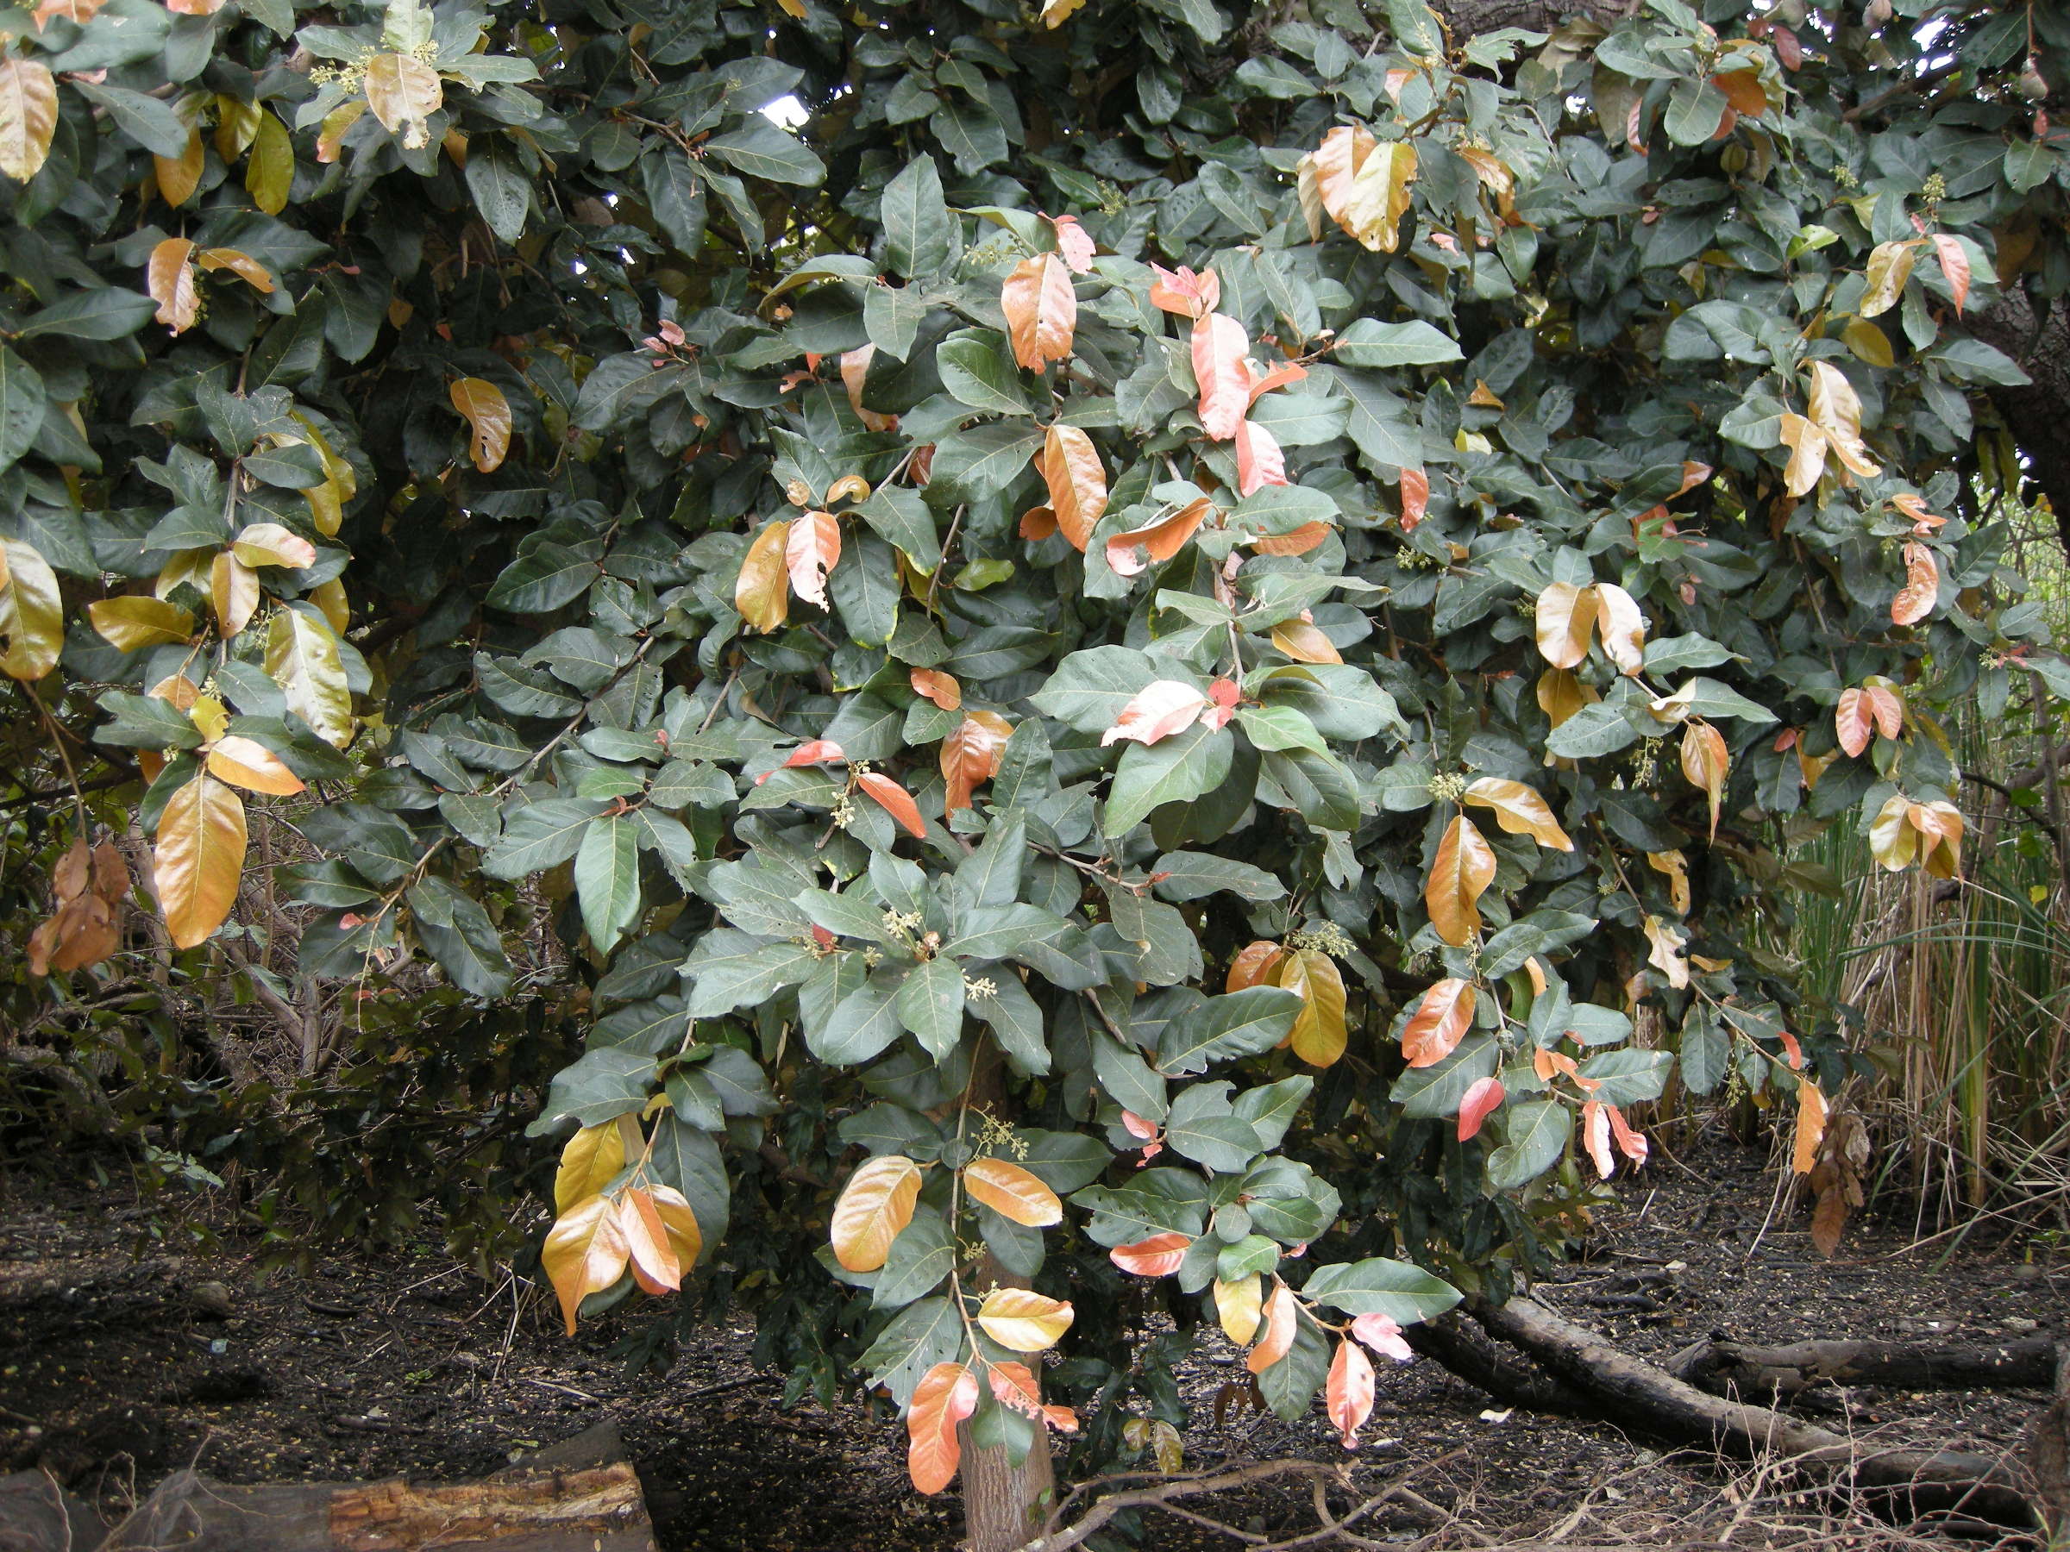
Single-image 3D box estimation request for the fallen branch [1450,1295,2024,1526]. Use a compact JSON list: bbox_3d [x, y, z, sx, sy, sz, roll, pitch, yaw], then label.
[{"bbox_3d":[1.188,1.098,3.623,1.009,0.180,0.199,5,7,43],"label":"fallen branch"}]

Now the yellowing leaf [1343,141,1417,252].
[{"bbox_3d":[0.494,-0.832,3.000,0.096,0.177,0.045,15,-7,11],"label":"yellowing leaf"}]

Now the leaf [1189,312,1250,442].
[{"bbox_3d":[0.229,-0.495,2.600,0.064,0.161,0.040,-8,-8,6],"label":"leaf"}]

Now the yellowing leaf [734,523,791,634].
[{"bbox_3d":[-0.350,-0.257,2.700,0.058,0.147,0.040,11,-12,12],"label":"yellowing leaf"}]

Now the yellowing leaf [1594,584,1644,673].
[{"bbox_3d":[0.810,-0.204,2.900,0.058,0.138,0.040,-14,-22,26],"label":"yellowing leaf"}]

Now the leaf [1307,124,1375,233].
[{"bbox_3d":[0.449,-0.855,3.000,0.097,0.160,0.035,2,-4,8],"label":"leaf"}]

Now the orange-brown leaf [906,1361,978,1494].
[{"bbox_3d":[-0.106,0.818,2.620,0.069,0.178,0.030,18,-37,3],"label":"orange-brown leaf"}]

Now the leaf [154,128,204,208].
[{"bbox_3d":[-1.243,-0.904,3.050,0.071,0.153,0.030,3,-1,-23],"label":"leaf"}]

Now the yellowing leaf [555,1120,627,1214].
[{"bbox_3d":[-0.573,0.504,2.700,0.075,0.163,0.030,25,-29,-7],"label":"yellowing leaf"}]

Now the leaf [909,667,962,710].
[{"bbox_3d":[-0.133,-0.118,2.800,0.078,0.049,0.030,-26,-12,-9],"label":"leaf"}]

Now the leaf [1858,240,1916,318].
[{"bbox_3d":[1.283,-0.748,3.150,0.060,0.134,0.040,22,-2,24],"label":"leaf"}]

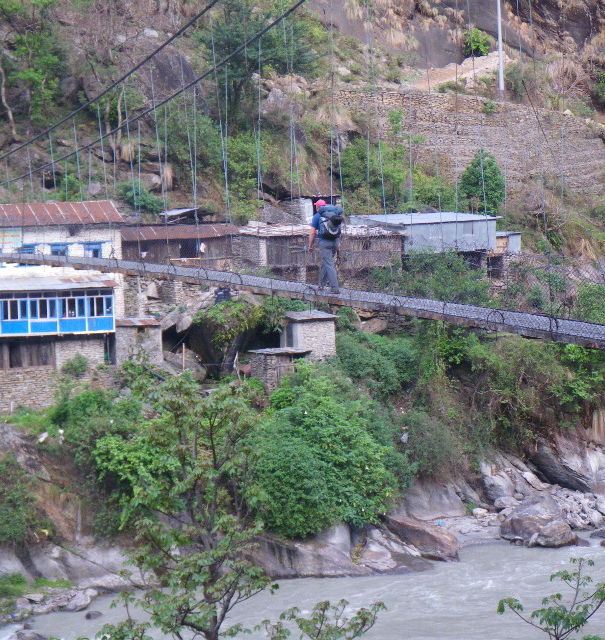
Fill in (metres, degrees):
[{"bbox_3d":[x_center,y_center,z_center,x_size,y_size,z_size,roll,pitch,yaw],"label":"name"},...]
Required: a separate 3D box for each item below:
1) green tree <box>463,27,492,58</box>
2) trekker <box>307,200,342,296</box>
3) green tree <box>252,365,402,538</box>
[{"bbox_3d":[11.250,-17.840,122.000,1.900,2.000,1.800,-1,5,0],"label":"green tree"},{"bbox_3d":[0.427,-1.394,36.000,0.600,1.770,0.620,-4,5,-27],"label":"trekker"},{"bbox_3d":[1.093,5.751,83.000,6.400,7.200,5.600,-1,5,0],"label":"green tree"}]

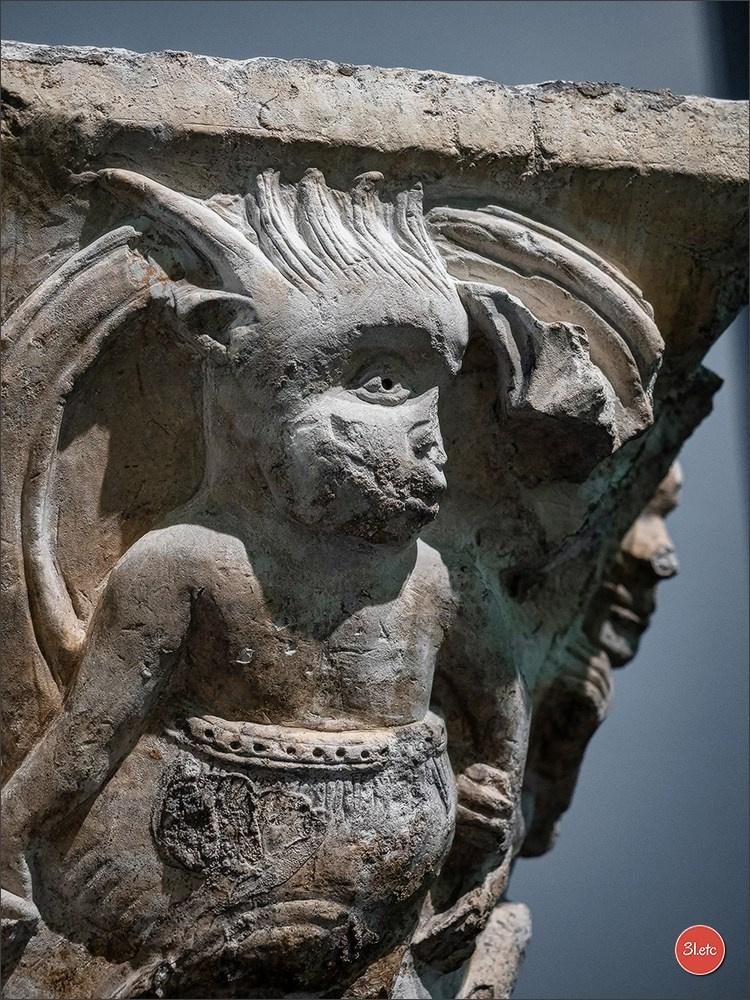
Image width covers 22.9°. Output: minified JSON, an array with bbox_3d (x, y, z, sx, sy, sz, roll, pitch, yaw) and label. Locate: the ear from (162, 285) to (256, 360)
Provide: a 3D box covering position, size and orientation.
[{"bbox_3d":[-0.116,-0.125,1.300,0.063,0.050,0.040,0,-18,-7],"label":"ear"}]

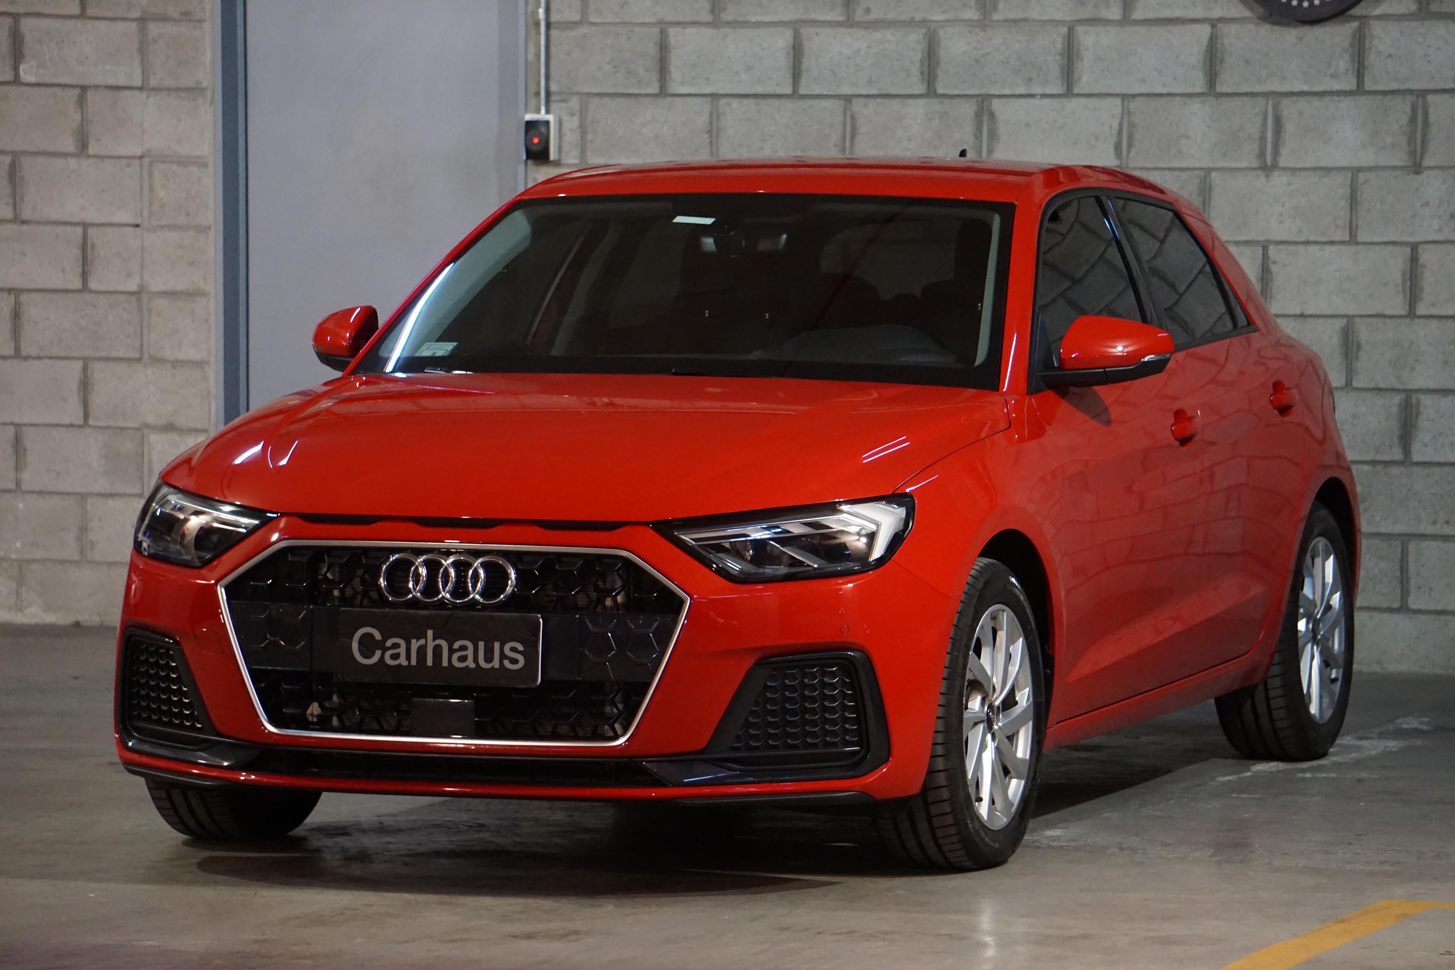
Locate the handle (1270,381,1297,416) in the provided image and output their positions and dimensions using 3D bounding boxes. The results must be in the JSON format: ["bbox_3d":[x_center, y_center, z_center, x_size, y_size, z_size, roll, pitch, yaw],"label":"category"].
[{"bbox_3d":[1.288,-0.201,13.186,0.045,0.070,0.185,1,3,20],"label":"handle"}]

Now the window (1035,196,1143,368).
[{"bbox_3d":[0.746,-0.424,12.128,0.080,0.427,1.000,-26,-6,19],"label":"window"}]

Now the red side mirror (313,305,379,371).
[{"bbox_3d":[-0.860,-0.315,12.375,0.210,0.160,0.240,1,3,20],"label":"red side mirror"}]

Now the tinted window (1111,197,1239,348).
[{"bbox_3d":[1.006,-0.476,12.842,0.080,0.373,0.720,-28,-7,19],"label":"tinted window"}]

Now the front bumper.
[{"bbox_3d":[-0.461,0.322,10.960,1.710,0.535,0.480,1,3,20],"label":"front bumper"}]

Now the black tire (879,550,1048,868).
[{"bbox_3d":[0.442,0.452,11.212,0.205,0.617,0.622,1,3,20],"label":"black tire"}]

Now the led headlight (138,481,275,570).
[{"bbox_3d":[-0.996,0.077,11.205,0.420,0.172,0.380,1,3,20],"label":"led headlight"}]

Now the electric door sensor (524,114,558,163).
[{"bbox_3d":[-0.539,-1.004,16.474,0.088,0.130,0.060,2,3,19],"label":"electric door sensor"}]

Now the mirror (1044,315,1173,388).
[{"bbox_3d":[0.784,-0.274,11.780,0.210,0.160,0.240,1,3,20],"label":"mirror"}]

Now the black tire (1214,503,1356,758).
[{"bbox_3d":[1.323,0.343,13.621,0.205,0.617,0.622,1,3,20],"label":"black tire"}]

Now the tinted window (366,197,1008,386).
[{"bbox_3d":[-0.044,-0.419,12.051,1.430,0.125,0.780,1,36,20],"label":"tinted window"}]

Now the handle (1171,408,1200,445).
[{"bbox_3d":[0.998,-0.128,12.413,0.045,0.070,0.185,1,3,20],"label":"handle"}]

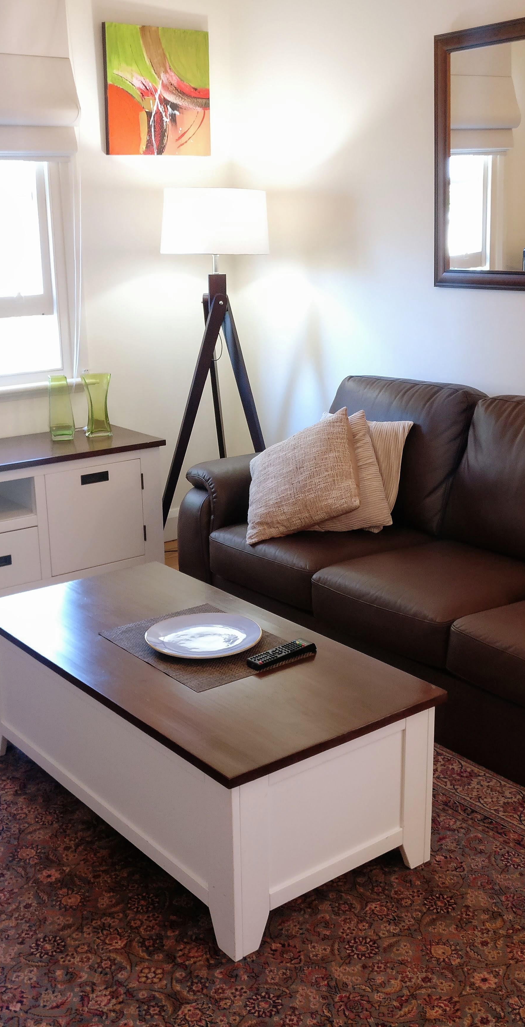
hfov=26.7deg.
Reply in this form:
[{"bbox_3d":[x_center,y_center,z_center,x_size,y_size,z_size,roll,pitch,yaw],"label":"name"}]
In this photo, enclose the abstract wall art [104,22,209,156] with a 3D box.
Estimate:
[{"bbox_3d":[-0.425,-1.732,4.561,0.491,0.493,0.040,-12,20,-35],"label":"abstract wall art"}]

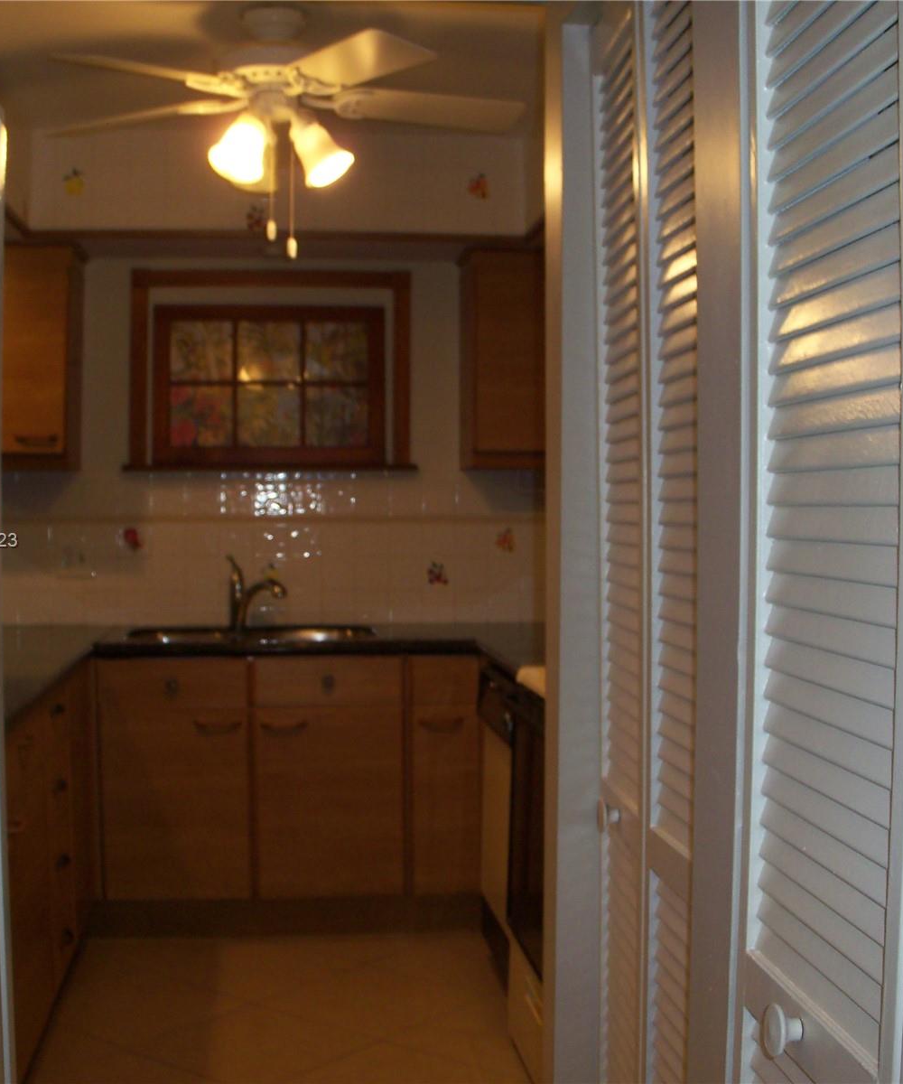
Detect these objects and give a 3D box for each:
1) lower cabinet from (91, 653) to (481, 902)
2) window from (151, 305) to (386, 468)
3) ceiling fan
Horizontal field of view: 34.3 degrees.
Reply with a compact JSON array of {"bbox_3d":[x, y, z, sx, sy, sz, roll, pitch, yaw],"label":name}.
[{"bbox_3d":[-0.544,0.730,4.879,1.217,0.782,0.600,0,2,-7],"label":"lower cabinet"},{"bbox_3d":[-0.657,-0.559,5.284,0.836,0.584,0.080,0,2,-7],"label":"window"},{"bbox_3d":[-0.438,-1.088,3.579,1.260,0.438,1.240,0,2,-7],"label":"ceiling fan"}]

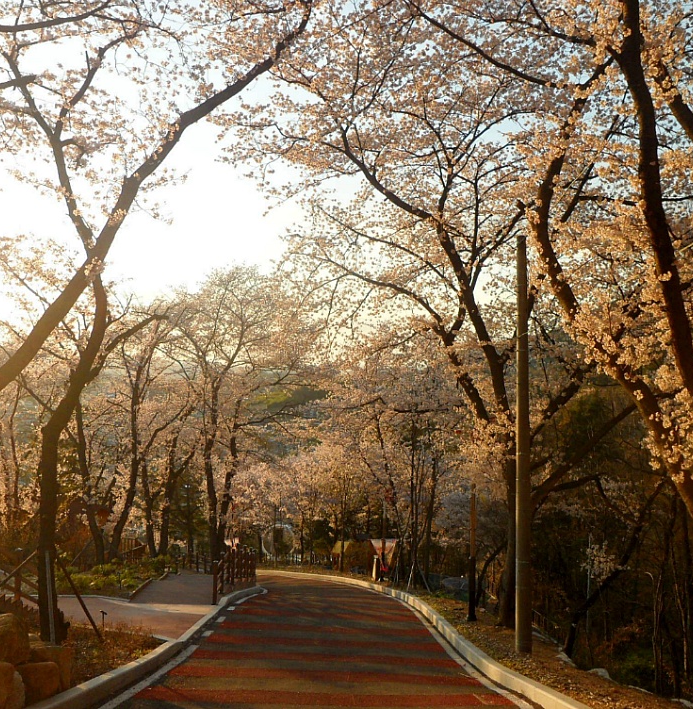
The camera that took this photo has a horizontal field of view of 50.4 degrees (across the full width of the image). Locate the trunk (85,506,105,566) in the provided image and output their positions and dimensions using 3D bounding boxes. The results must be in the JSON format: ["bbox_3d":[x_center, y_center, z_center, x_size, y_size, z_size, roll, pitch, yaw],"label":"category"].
[{"bbox_3d":[-8.200,5.950,24.000,0.420,2.050,0.380,-10,-1,0],"label":"trunk"}]

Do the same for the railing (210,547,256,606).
[{"bbox_3d":[-3.165,6.290,21.700,0.200,1.120,9.450,0,-13,-1],"label":"railing"}]

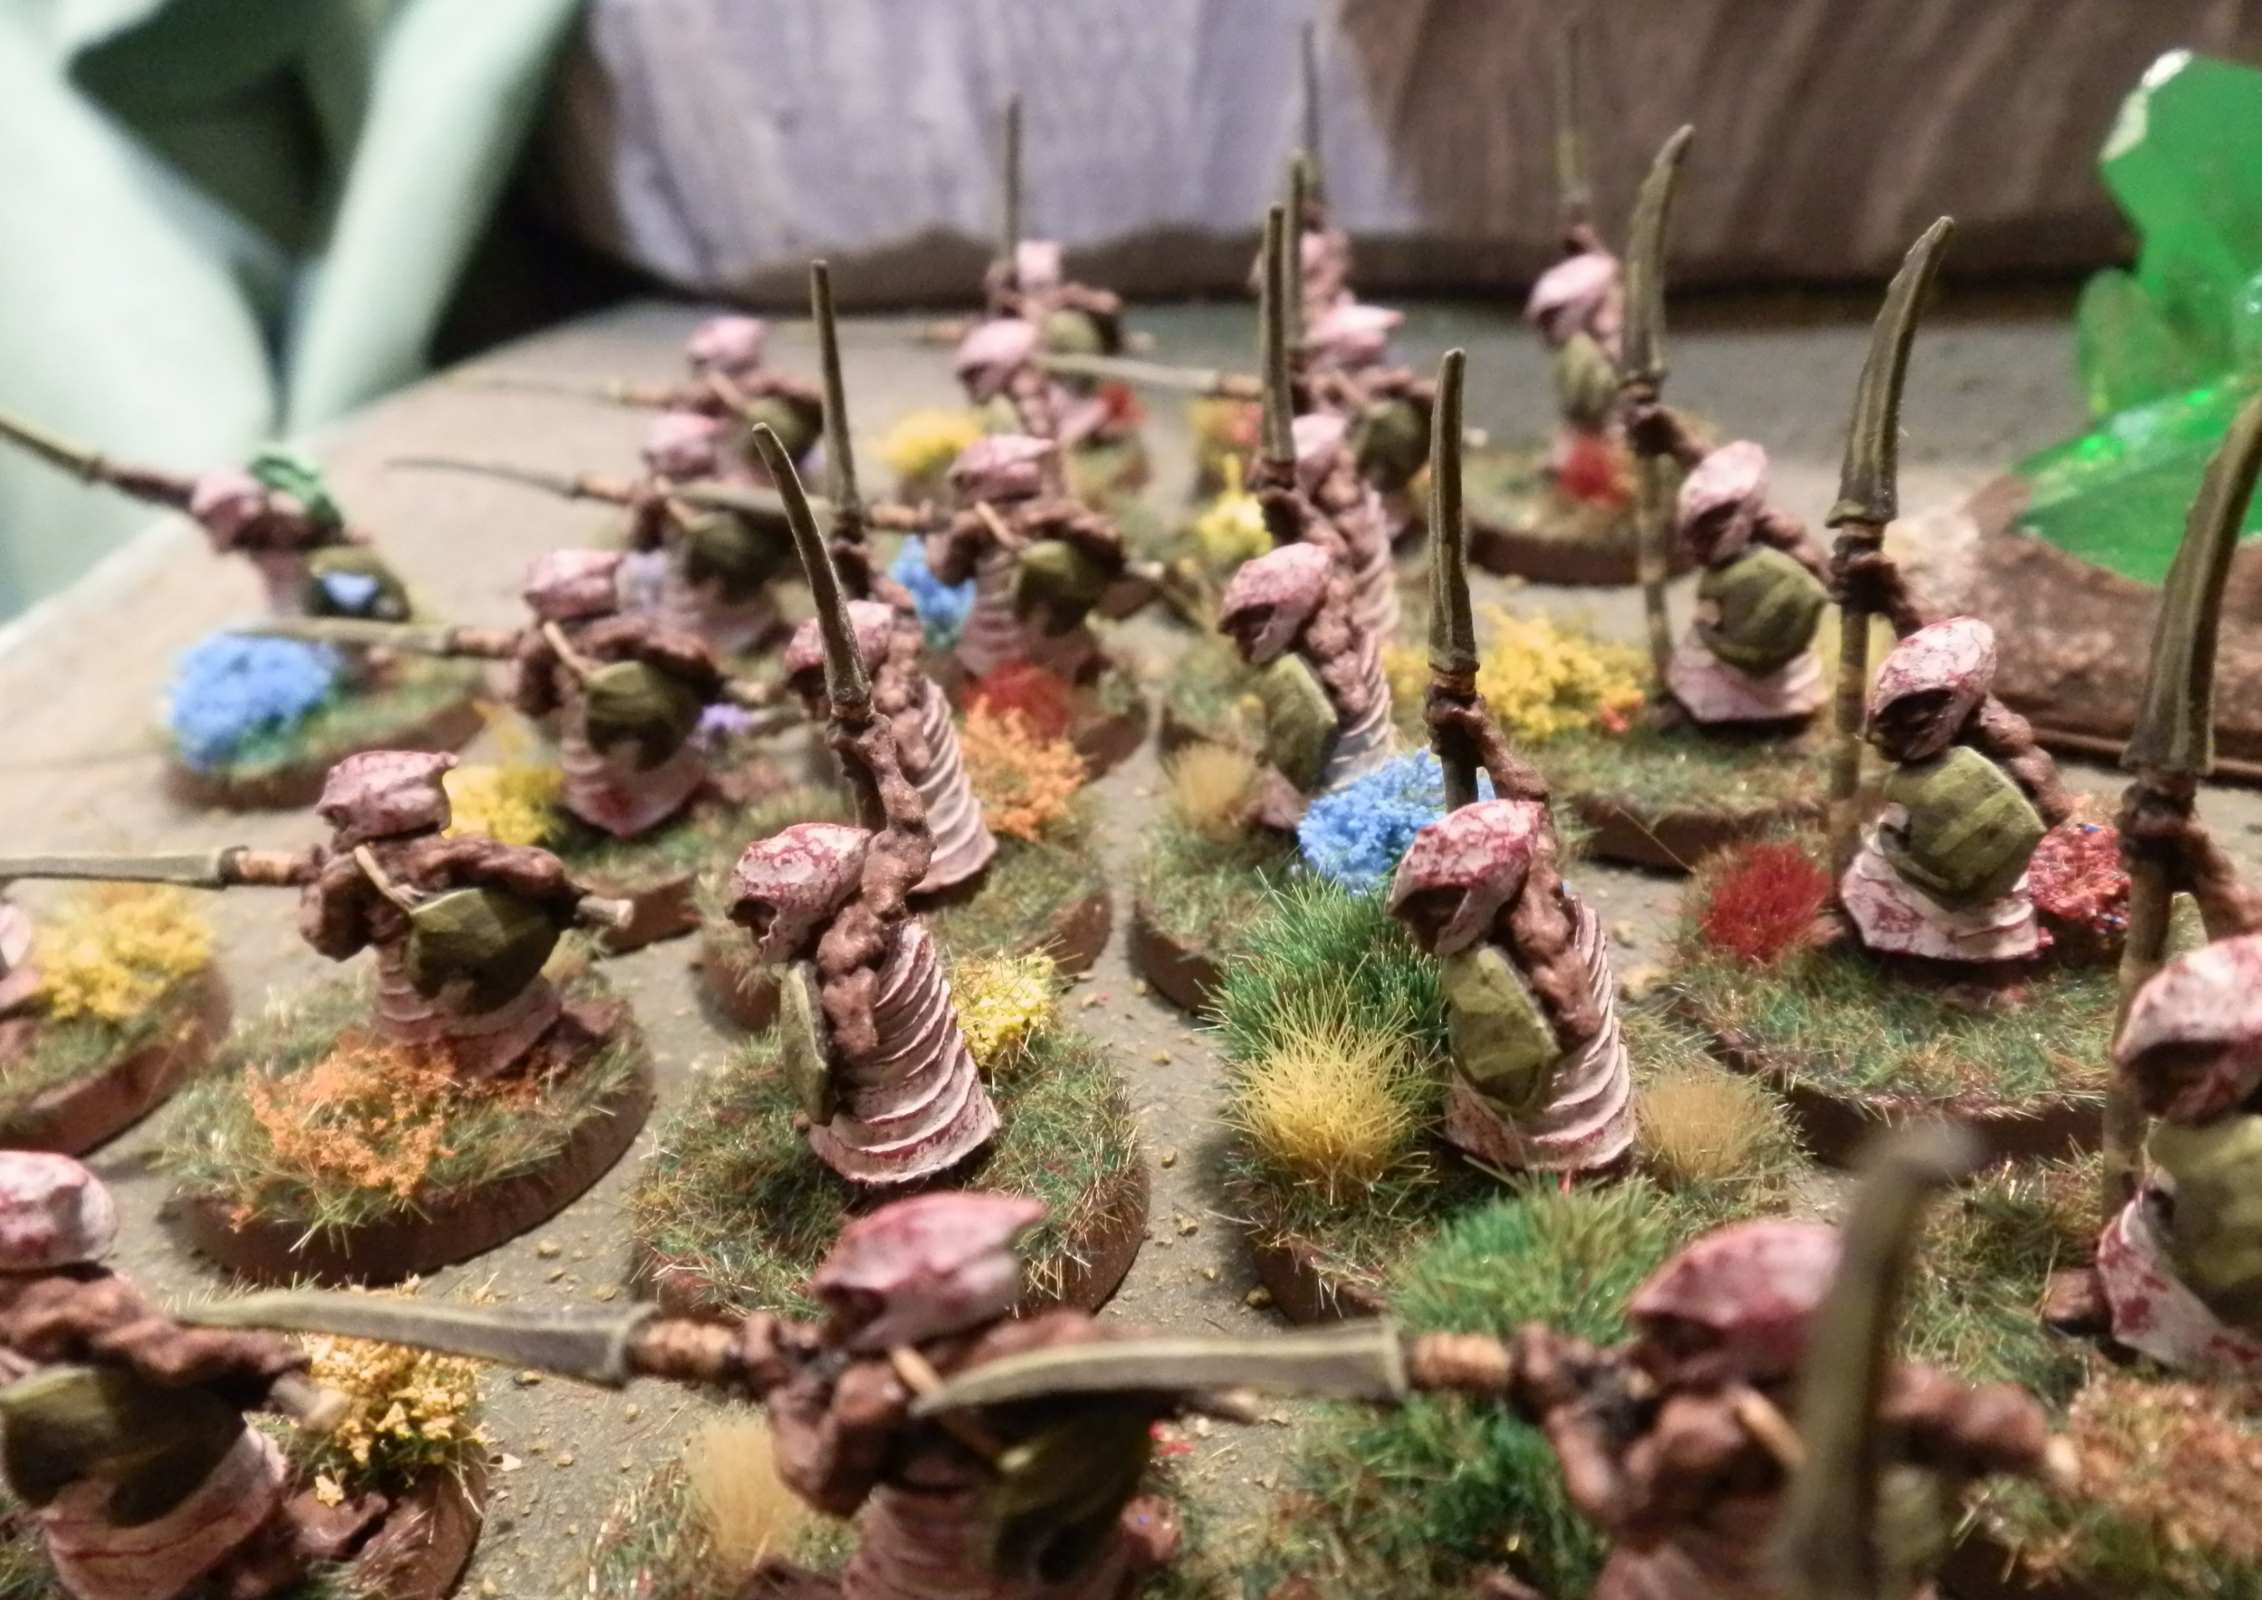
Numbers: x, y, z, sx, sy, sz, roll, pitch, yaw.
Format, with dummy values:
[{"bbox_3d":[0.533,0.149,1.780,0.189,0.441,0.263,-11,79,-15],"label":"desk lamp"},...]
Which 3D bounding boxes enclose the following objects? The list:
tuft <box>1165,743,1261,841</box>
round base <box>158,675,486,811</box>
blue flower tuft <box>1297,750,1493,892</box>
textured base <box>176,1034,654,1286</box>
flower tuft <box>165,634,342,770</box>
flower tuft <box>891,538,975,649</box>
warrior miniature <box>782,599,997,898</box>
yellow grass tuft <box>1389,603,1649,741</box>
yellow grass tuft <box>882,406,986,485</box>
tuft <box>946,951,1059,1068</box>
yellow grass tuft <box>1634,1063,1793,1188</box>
[{"bbox_3d":[0.005,-0.001,0.115,0.006,0.006,0.006,-4,30,3],"label":"tuft"},{"bbox_3d":[-0.064,-0.007,0.145,0.025,0.005,0.025,-18,32,-22],"label":"round base"},{"bbox_3d":[0.016,0.000,0.112,0.012,0.006,0.011,0,30,8],"label":"blue flower tuft"},{"bbox_3d":[-0.039,0.016,0.100,0.025,0.005,0.025,-19,32,-23],"label":"textured base"},{"bbox_3d":[-0.061,-0.007,0.127,0.012,0.007,0.011,-7,31,0],"label":"flower tuft"},{"bbox_3d":[-0.014,-0.015,0.133,0.009,0.006,0.009,-7,31,0],"label":"flower tuft"},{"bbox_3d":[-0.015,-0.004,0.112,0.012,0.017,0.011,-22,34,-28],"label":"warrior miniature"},{"bbox_3d":[0.027,-0.009,0.126,0.017,0.007,0.011,2,30,12],"label":"yellow grass tuft"},{"bbox_3d":[-0.017,-0.031,0.160,0.009,0.005,0.009,-7,31,0],"label":"yellow grass tuft"},{"bbox_3d":[-0.007,0.010,0.091,0.006,0.005,0.006,-7,31,0],"label":"tuft"},{"bbox_3d":[0.025,0.014,0.079,0.007,0.005,0.007,-7,31,0],"label":"yellow grass tuft"}]

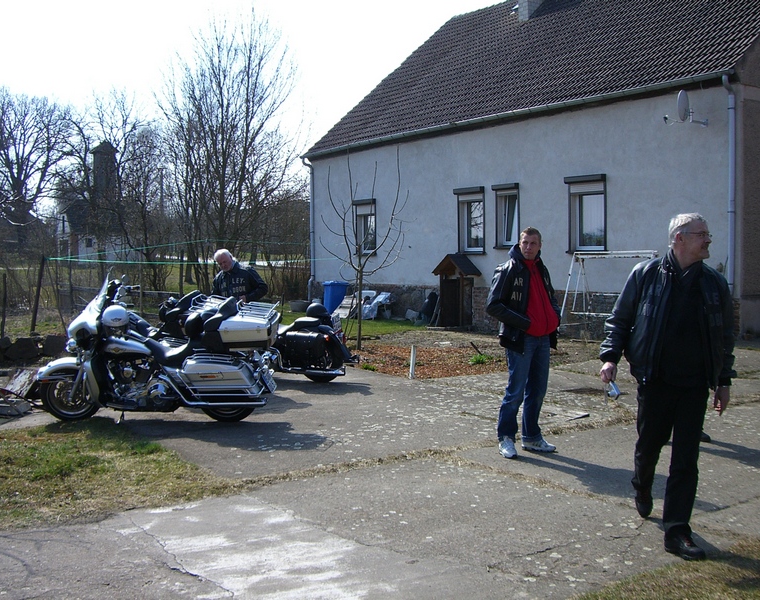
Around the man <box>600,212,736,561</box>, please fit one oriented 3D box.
[{"bbox_3d":[1.590,0.422,4.863,0.680,1.830,0.580,0,3,-3],"label":"man"}]

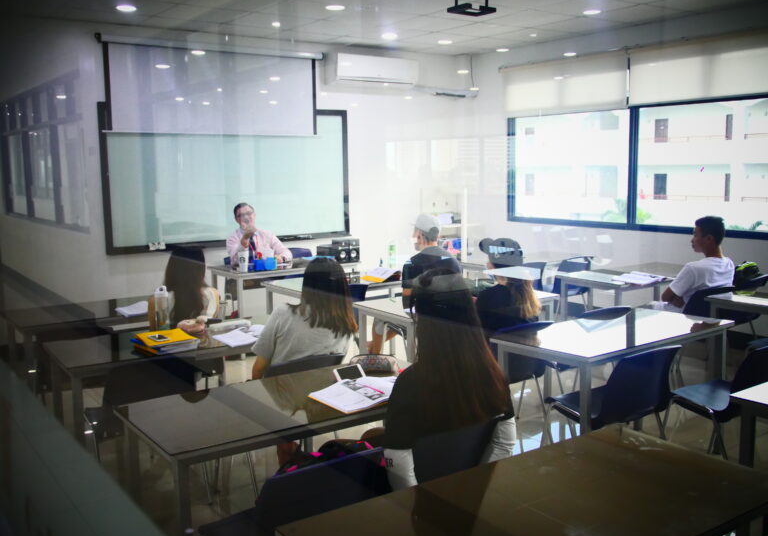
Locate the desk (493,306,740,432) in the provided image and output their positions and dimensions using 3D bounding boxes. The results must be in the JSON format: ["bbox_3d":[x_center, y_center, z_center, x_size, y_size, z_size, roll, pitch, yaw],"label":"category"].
[{"bbox_3d":[1.295,0.710,4.173,1.290,0.745,0.615,-6,9,-35],"label":"desk"}]

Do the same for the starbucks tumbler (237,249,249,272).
[{"bbox_3d":[-1.250,-0.066,6.689,0.090,0.190,0.090,-1,8,0],"label":"starbucks tumbler"}]

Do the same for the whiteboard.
[{"bbox_3d":[-1.699,-1.065,8.757,3.052,1.576,0.060,-6,9,-35],"label":"whiteboard"}]

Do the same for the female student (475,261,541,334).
[{"bbox_3d":[0.635,0.435,4.472,0.470,1.226,0.690,-6,9,-35],"label":"female student"}]

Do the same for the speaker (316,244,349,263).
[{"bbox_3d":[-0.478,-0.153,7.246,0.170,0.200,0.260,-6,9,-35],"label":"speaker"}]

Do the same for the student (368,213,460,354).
[{"bbox_3d":[0.245,0.227,5.849,0.510,1.287,0.740,-6,9,-35],"label":"student"}]

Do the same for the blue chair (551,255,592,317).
[{"bbox_3d":[1.703,0.277,7.333,0.460,0.770,0.500,-6,9,-35],"label":"blue chair"}]

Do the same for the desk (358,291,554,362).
[{"bbox_3d":[0.511,0.588,5.159,1.280,0.745,0.630,-6,9,-35],"label":"desk"}]

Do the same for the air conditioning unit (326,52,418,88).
[{"bbox_3d":[-0.127,-2.476,9.593,1.242,0.363,0.250,-6,9,-35],"label":"air conditioning unit"}]

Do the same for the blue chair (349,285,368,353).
[{"bbox_3d":[-0.428,0.502,5.793,0.460,0.770,0.500,-6,9,-35],"label":"blue chair"}]

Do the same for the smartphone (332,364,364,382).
[{"bbox_3d":[-0.144,0.446,3.210,0.142,0.070,0.009,-15,-27,-37],"label":"smartphone"}]

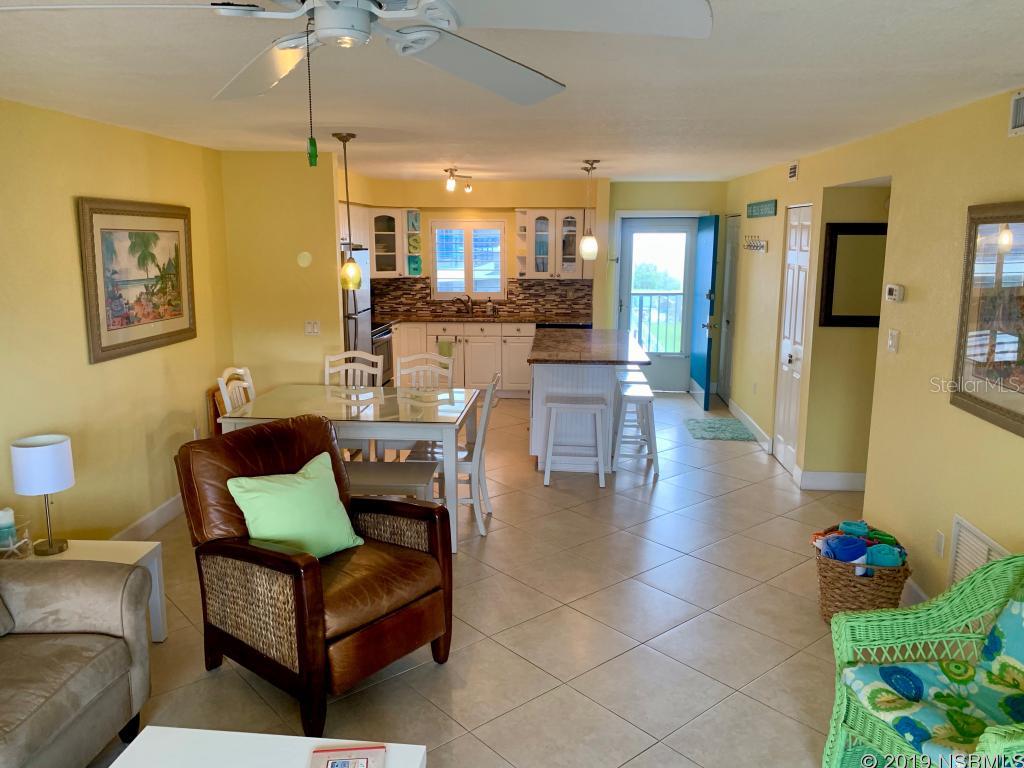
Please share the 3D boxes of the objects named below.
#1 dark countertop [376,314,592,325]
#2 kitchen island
[{"bbox_3d":[-0.392,-0.754,8.977,2.640,0.040,0.630,1,11,5],"label":"dark countertop"},{"bbox_3d":[0.645,0.085,6.848,0.925,0.909,2.106,1,11,4],"label":"kitchen island"}]

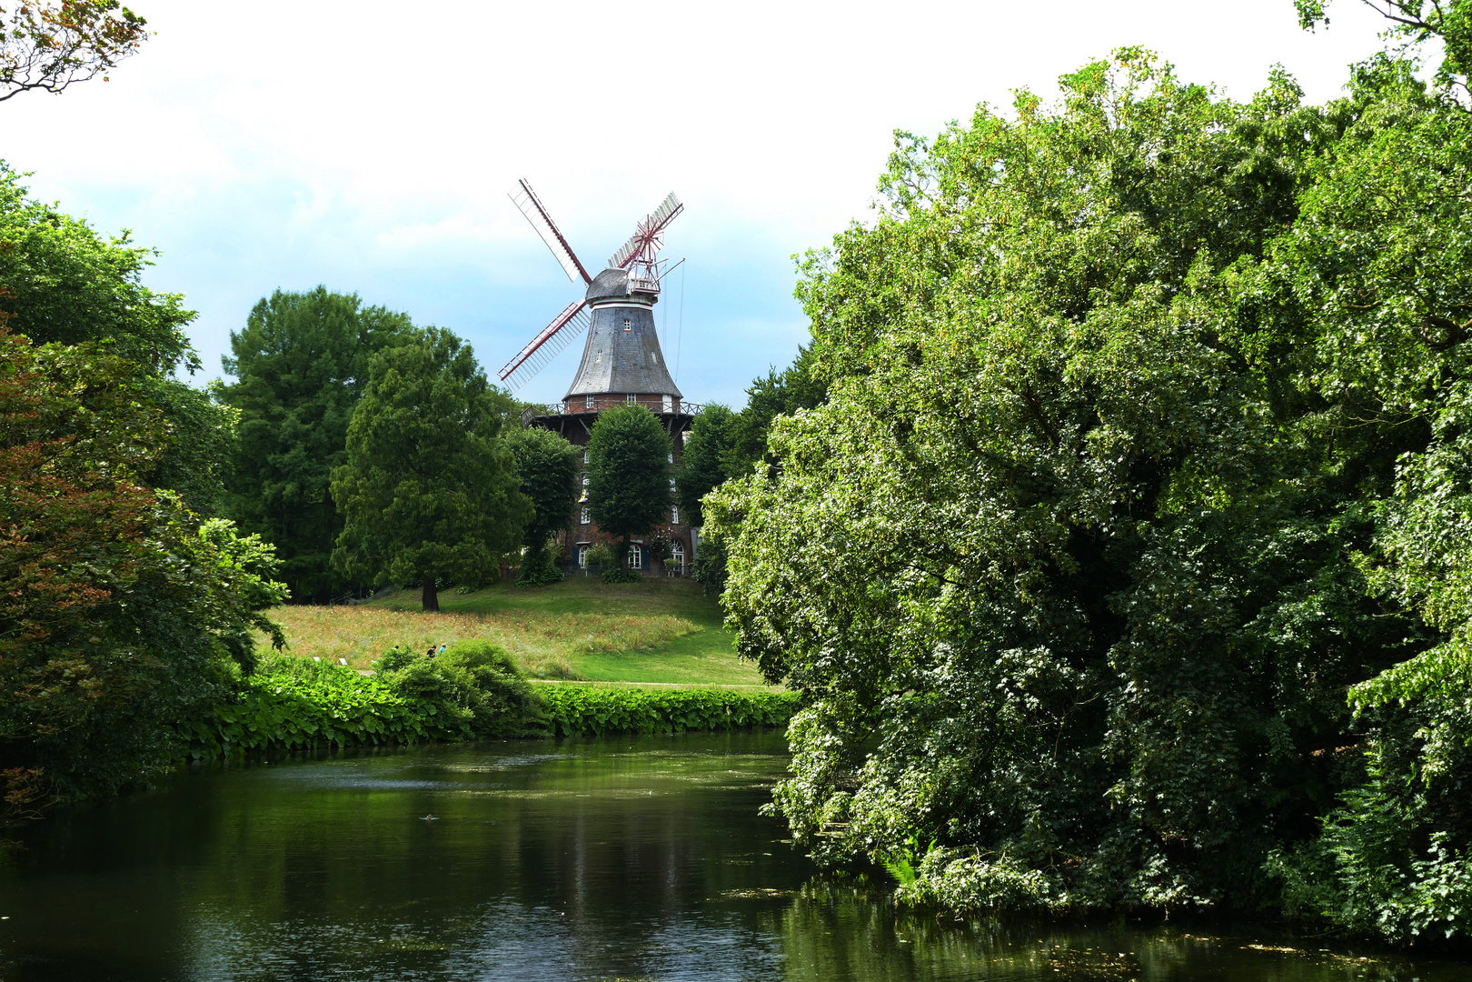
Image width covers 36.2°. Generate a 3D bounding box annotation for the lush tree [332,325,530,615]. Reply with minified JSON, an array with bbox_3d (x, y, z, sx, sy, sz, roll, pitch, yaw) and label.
[{"bbox_3d":[-21.498,-1.455,158.000,14.000,19.880,13.500,0,-2,0],"label":"lush tree"}]

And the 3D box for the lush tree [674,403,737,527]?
[{"bbox_3d":[-2.374,0.000,182.000,5.800,14.340,5.800,0,-2,0],"label":"lush tree"}]

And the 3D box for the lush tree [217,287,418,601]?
[{"bbox_3d":[-31.466,-3.415,169.000,15.000,23.770,14.500,0,-2,0],"label":"lush tree"}]

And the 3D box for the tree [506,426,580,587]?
[{"bbox_3d":[-15.336,1.236,179.000,6.000,12.730,6.000,0,-2,0],"label":"tree"}]

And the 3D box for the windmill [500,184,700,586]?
[{"bbox_3d":[-9.573,-9.476,190.000,19.500,33.720,15.500,1,-2,-35],"label":"windmill"}]

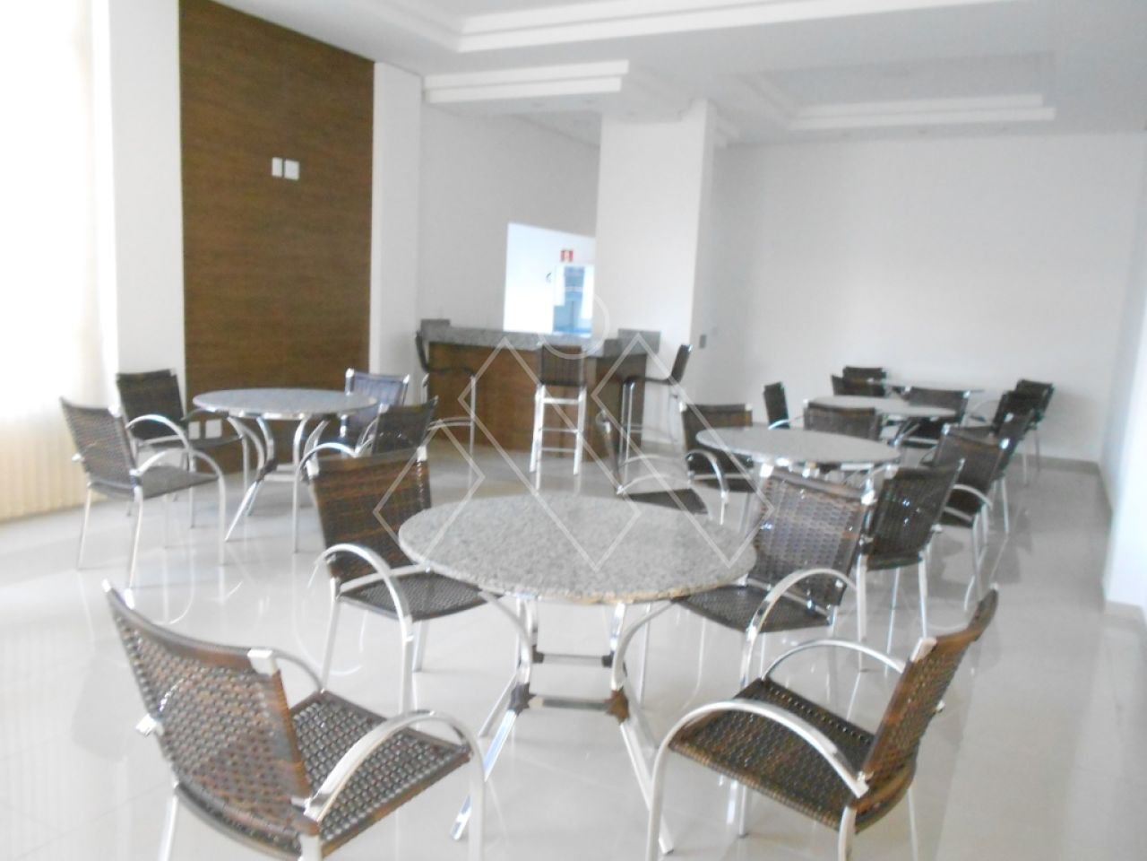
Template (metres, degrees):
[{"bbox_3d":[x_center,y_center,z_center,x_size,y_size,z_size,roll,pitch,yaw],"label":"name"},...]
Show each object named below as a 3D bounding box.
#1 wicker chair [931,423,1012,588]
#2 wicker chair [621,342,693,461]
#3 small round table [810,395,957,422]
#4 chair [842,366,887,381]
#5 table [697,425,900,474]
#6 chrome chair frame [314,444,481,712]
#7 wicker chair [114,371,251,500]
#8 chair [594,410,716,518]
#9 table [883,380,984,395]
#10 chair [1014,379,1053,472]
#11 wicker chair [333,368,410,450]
[{"bbox_3d":[1.781,0.431,4.442,0.570,0.860,0.530,1,9,-13],"label":"wicker chair"},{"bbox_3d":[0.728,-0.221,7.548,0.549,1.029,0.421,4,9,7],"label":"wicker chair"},{"bbox_3d":[2.253,0.193,6.390,1.000,0.770,1.000,3,9,0],"label":"small round table"},{"bbox_3d":[3.090,-0.195,8.860,0.512,0.852,0.581,1,9,-12],"label":"chair"},{"bbox_3d":[1.084,0.435,4.340,0.970,0.767,0.970,3,9,0],"label":"table"},{"bbox_3d":[-0.545,0.535,2.889,0.554,0.851,0.544,11,12,41],"label":"chrome chair frame"},{"bbox_3d":[-2.364,0.080,5.216,0.581,0.852,0.512,6,9,17],"label":"wicker chair"},{"bbox_3d":[0.394,0.359,4.323,0.554,0.851,0.544,3,9,0],"label":"chair"},{"bbox_3d":[3.398,-0.058,8.364,0.985,0.766,0.985,3,9,0],"label":"table"},{"bbox_3d":[4.170,-0.052,8.303,0.570,0.860,0.530,1,9,-12],"label":"chair"},{"bbox_3d":[-1.451,0.051,5.719,0.512,0.852,0.581,6,9,21],"label":"wicker chair"}]

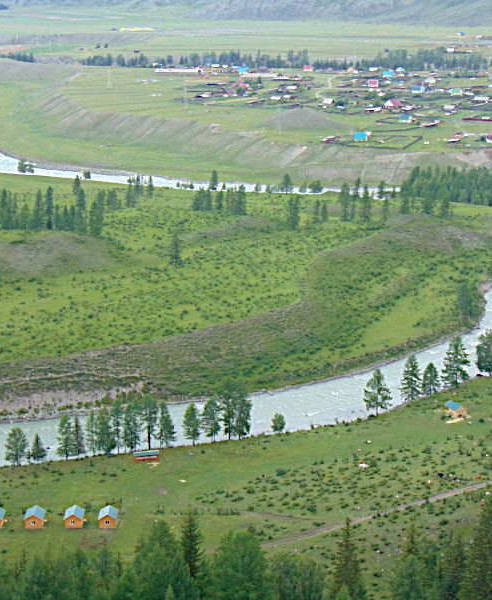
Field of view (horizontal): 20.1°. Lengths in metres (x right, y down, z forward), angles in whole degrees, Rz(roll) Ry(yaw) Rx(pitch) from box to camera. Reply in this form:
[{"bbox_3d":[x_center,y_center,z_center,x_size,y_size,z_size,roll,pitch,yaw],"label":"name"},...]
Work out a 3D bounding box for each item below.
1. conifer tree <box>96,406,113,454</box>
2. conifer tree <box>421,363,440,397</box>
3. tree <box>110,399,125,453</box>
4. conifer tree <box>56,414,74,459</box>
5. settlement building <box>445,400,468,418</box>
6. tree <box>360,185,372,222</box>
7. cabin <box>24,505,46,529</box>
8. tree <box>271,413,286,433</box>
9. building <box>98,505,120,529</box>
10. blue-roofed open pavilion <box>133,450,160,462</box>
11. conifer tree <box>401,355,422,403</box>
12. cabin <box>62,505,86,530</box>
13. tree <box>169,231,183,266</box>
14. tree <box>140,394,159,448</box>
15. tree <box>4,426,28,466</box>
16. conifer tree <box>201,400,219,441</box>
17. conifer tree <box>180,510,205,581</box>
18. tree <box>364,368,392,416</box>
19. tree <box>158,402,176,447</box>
[{"bbox_3d":[-47.227,43.632,460.542,5.314,16.813,5.314,0,15,-1],"label":"conifer tree"},{"bbox_3d":[69.067,29.774,517.308,7.088,13.180,7.088,0,15,-1],"label":"conifer tree"},{"bbox_3d":[-44.840,43.870,481.310,4.860,20.360,4.710,-1,14,-5],"label":"tree"},{"bbox_3d":[-62.160,47.080,476.110,6.010,16.730,5.830,-2,14,-8],"label":"conifer tree"},{"bbox_3d":[79.570,41.200,523.870,5.710,4.450,7.320,-7,16,-27],"label":"settlement building"},{"bbox_3d":[64.563,-51.344,740.207,6.406,20.382,6.406,0,15,-1],"label":"tree"},{"bbox_3d":[-61.336,63.064,403.032,5.425,4.100,7.160,0,15,-1],"label":"cabin"},{"bbox_3d":[11.850,44.600,504.800,5.460,7.300,5.300,0,14,1],"label":"tree"},{"bbox_3d":[-41.950,66.520,424.720,5.910,4.510,7.590,0,14,-1],"label":"building"},{"bbox_3d":[-34.210,53.710,478.000,8.860,2.930,3.660,-4,15,-14],"label":"blue-roofed open pavilion"},{"bbox_3d":[53.490,25.400,448.150,6.900,15.910,6.900,0,14,0],"label":"conifer tree"},{"bbox_3d":[-49.902,63.045,403.099,5.628,4.100,7.163,0,15,-1],"label":"cabin"},{"bbox_3d":[-34.830,-24.970,682.900,7.390,17.880,7.170,-1,14,-3],"label":"tree"},{"bbox_3d":[-32.539,40.959,464.934,6.035,19.616,6.035,0,15,-1],"label":"tree"},{"bbox_3d":[-78.070,49.900,470.480,7.970,14.040,7.730,-2,15,-10],"label":"tree"},{"bbox_3d":[-12.600,42.830,493.500,6.230,16.340,6.040,0,14,-1],"label":"conifer tree"},{"bbox_3d":[-13.504,61.803,347.224,6.010,20.774,6.010,0,15,-1],"label":"conifer tree"},{"bbox_3d":[47.451,33.083,498.063,10.057,17.088,10.057,0,15,-1],"label":"tree"},{"bbox_3d":[-26.738,42.148,467.156,6.064,16.137,6.064,0,15,-1],"label":"tree"}]

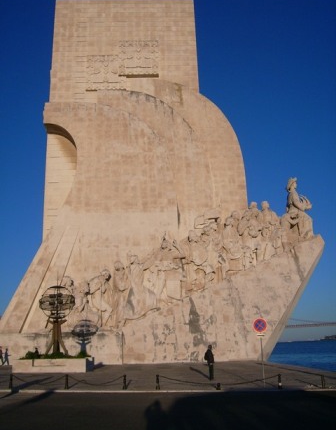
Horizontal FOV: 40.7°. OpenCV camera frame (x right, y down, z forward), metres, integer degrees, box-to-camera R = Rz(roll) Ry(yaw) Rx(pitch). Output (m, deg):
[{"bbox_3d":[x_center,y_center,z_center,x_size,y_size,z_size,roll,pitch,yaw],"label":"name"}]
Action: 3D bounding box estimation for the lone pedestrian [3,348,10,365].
[{"bbox_3d":[-16.410,14.442,46.085,0.800,1.655,0.500,-1,-16,0],"label":"lone pedestrian"}]

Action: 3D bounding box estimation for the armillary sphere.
[{"bbox_3d":[-8.674,8.190,35.400,2.900,5.338,2.900,-1,-16,0],"label":"armillary sphere"}]

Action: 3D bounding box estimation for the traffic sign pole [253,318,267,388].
[{"bbox_3d":[3.912,5.829,19.264,0.600,2.865,0.100,-3,-16,4],"label":"traffic sign pole"}]

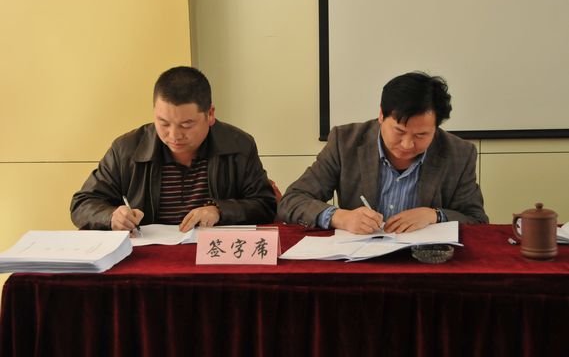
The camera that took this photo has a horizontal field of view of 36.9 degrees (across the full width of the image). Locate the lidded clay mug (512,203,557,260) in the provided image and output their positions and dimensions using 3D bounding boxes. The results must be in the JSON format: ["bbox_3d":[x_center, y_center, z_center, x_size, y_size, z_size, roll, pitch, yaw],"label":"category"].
[{"bbox_3d":[0.570,0.116,1.935,0.100,0.118,0.083,-1,7,0],"label":"lidded clay mug"}]

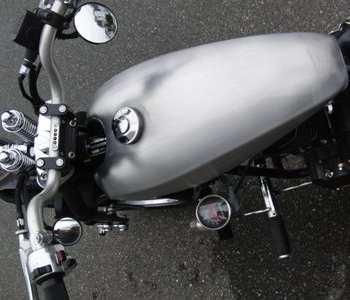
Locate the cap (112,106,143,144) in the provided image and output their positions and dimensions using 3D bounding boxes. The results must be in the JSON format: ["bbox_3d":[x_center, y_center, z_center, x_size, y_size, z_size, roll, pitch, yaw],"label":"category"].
[{"bbox_3d":[-0.083,-0.042,0.760,0.066,0.021,0.066,-4,84,37],"label":"cap"}]

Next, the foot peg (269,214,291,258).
[{"bbox_3d":[0.281,0.230,1.140,0.036,0.036,0.112,-16,77,35],"label":"foot peg"}]

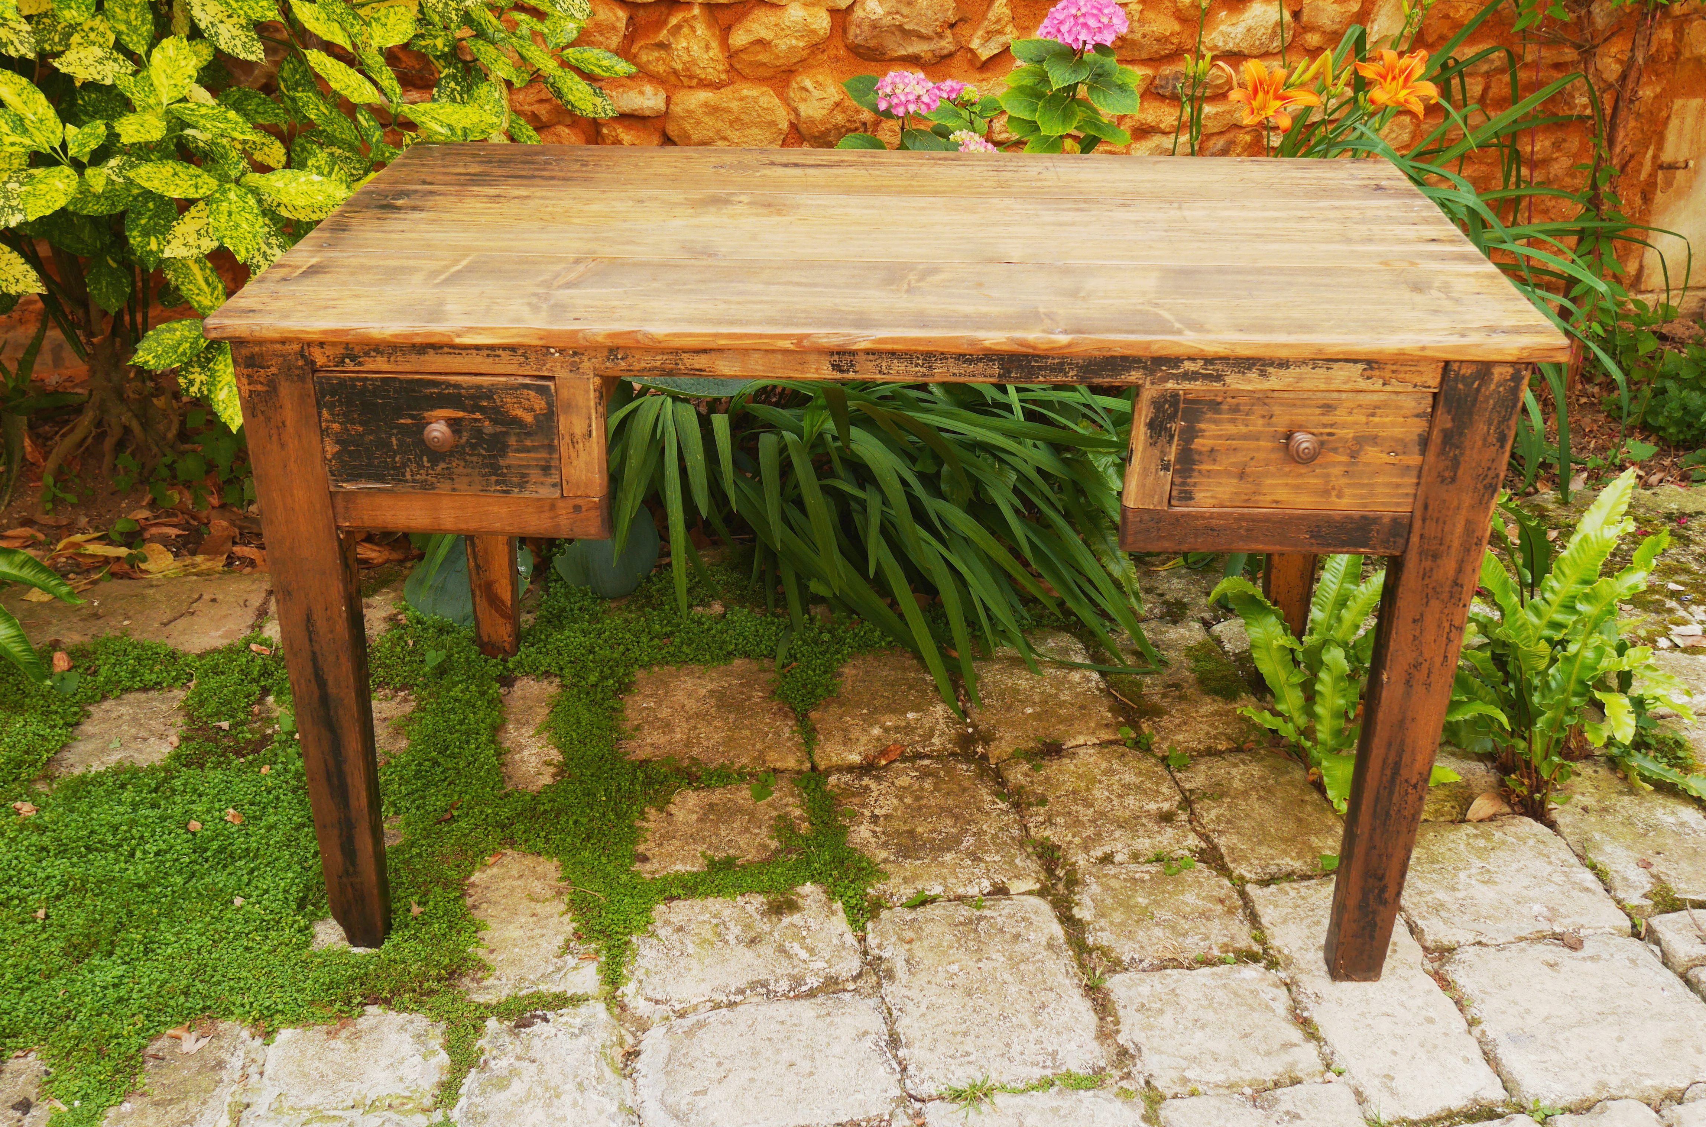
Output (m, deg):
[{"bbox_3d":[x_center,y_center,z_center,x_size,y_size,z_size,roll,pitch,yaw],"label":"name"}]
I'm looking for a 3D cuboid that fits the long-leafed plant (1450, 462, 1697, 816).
[{"bbox_3d":[0.910,0.095,1.985,0.335,0.414,0.295,1,28,3],"label":"long-leafed plant"}]

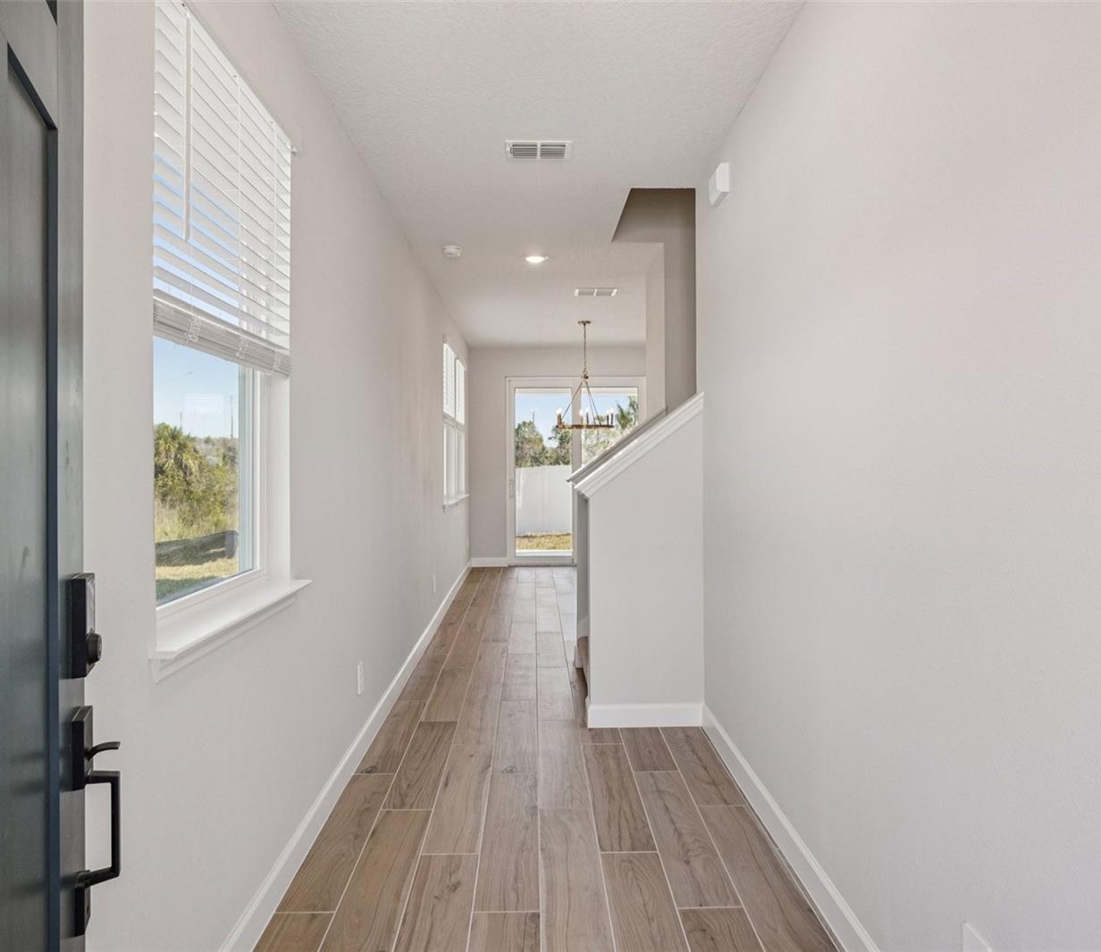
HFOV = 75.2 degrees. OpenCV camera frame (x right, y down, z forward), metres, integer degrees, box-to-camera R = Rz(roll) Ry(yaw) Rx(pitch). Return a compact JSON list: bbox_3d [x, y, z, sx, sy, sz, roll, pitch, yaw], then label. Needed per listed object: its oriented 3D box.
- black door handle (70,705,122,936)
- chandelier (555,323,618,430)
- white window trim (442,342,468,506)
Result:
[{"bbox_3d":[-0.701,0.534,1.112,0.062,0.335,0.068,0,1,-23],"label":"black door handle"},{"bbox_3d":[0.365,-1.045,7.420,0.620,1.120,0.620,0,1,-1],"label":"chandelier"},{"bbox_3d":[-1.040,-0.500,7.660,0.120,1.540,2.080,0,1,-1],"label":"white window trim"}]

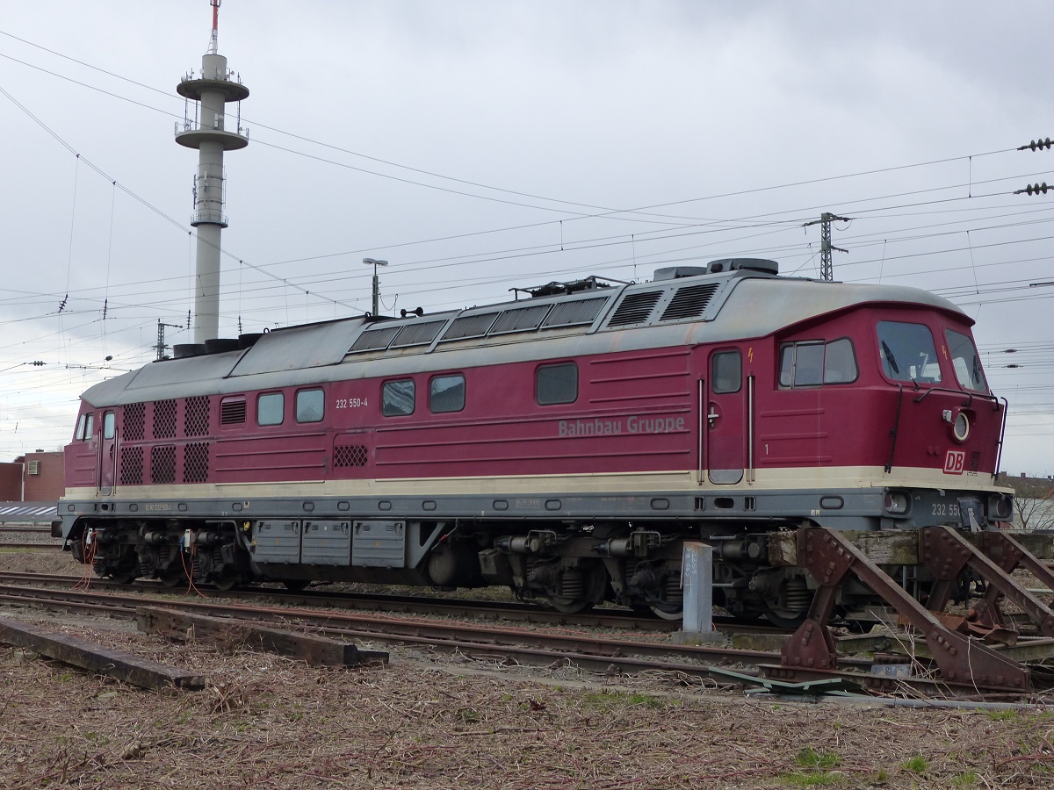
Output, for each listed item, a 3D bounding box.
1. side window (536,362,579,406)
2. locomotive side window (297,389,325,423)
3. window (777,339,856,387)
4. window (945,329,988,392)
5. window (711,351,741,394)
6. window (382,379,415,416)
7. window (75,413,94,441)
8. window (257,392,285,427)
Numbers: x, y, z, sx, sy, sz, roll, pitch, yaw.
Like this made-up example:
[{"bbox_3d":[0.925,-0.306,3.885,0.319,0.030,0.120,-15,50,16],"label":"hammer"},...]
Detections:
[{"bbox_3d":[0.413,-0.136,20.265,0.070,0.550,0.792,5,-7,-43],"label":"side window"},{"bbox_3d":[-3.444,0.183,24.316,0.070,0.550,0.782,5,-7,-43],"label":"locomotive side window"},{"bbox_3d":[3.351,-0.361,17.491,1.070,0.544,0.070,-4,-7,44],"label":"window"},{"bbox_3d":[5.274,-0.404,18.233,0.070,0.743,0.929,-22,-17,32],"label":"window"},{"bbox_3d":[2.400,-0.269,18.266,0.460,0.518,0.070,-4,-7,44],"label":"window"},{"bbox_3d":[-1.902,0.055,22.696,0.070,0.537,0.794,5,-7,-43],"label":"window"},{"bbox_3d":[-8.702,0.638,30.152,0.070,0.544,1.030,5,-7,-41],"label":"window"},{"bbox_3d":[-4.212,0.250,25.123,0.070,0.537,0.776,5,-7,-43],"label":"window"}]

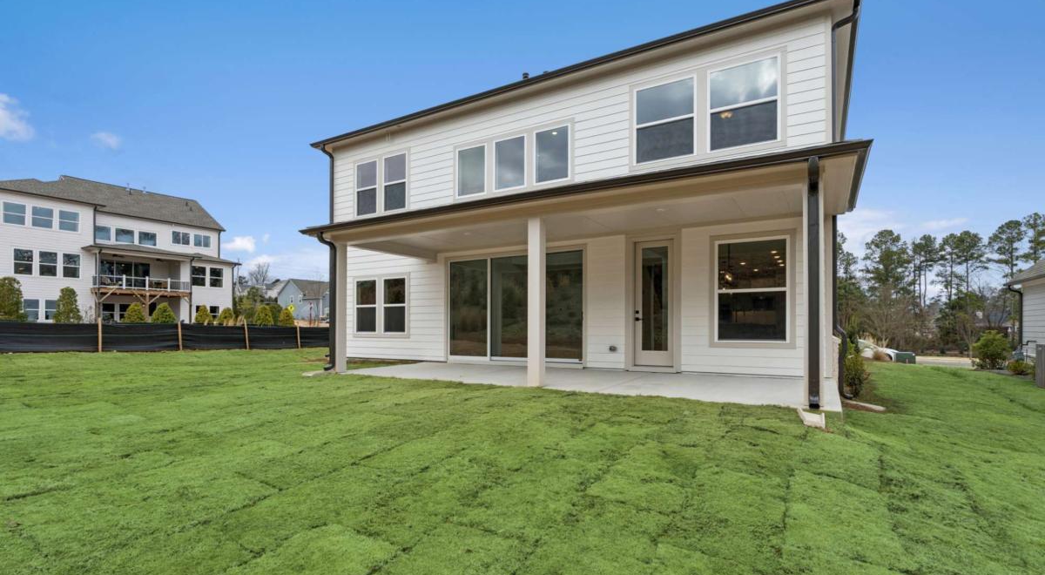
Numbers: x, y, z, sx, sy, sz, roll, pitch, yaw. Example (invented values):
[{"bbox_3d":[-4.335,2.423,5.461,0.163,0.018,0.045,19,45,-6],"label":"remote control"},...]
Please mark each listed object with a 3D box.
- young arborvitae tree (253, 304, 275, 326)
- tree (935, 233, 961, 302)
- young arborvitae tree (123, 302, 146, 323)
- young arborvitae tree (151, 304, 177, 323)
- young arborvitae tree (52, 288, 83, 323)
[{"bbox_3d":[-13.611,1.869,24.400,0.980,1.910,0.980,-1,-2,37],"label":"young arborvitae tree"},{"bbox_3d":[68.840,-0.176,75.000,3.770,16.950,3.770,-1,-2,37],"label":"tree"},{"bbox_3d":[-17.041,1.585,20.400,0.900,1.870,0.900,-1,-2,37],"label":"young arborvitae tree"},{"bbox_3d":[-16.321,1.642,21.100,0.980,1.860,0.980,-1,-2,37],"label":"young arborvitae tree"},{"bbox_3d":[-18.321,1.195,18.700,0.910,2.390,0.910,-1,-2,37],"label":"young arborvitae tree"}]

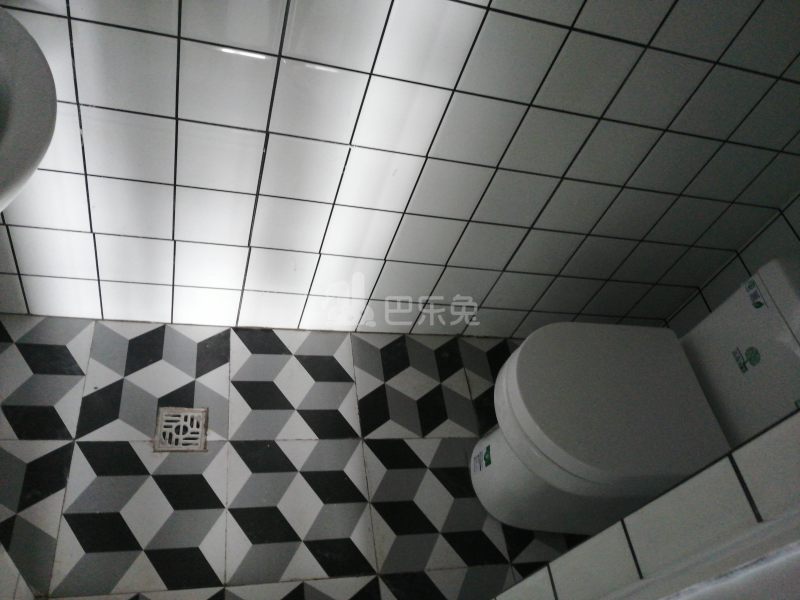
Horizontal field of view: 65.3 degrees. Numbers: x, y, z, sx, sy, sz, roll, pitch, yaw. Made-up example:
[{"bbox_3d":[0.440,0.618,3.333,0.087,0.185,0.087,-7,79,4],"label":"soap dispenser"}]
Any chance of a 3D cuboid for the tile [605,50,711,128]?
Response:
[{"bbox_3d":[0.472,-0.387,1.150,0.147,0.146,0.010,4,51,-18],"label":"tile"}]

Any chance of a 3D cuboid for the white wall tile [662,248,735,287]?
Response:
[{"bbox_3d":[0.765,-0.085,1.622,0.137,0.146,0.010,4,51,-18],"label":"white wall tile"}]

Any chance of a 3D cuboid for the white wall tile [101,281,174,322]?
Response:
[{"bbox_3d":[-0.593,0.003,1.416,0.148,0.137,0.010,4,51,-18],"label":"white wall tile"}]

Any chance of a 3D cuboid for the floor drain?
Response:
[{"bbox_3d":[-0.463,0.278,1.331,0.102,0.012,0.103,4,51,-18],"label":"floor drain"}]

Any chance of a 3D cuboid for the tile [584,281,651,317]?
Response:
[{"bbox_3d":[0.587,-0.004,1.692,0.147,0.144,0.010,4,51,-18],"label":"tile"}]

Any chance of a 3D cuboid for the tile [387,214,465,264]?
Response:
[{"bbox_3d":[0.058,-0.135,1.387,0.147,0.146,0.010,4,51,-18],"label":"tile"}]

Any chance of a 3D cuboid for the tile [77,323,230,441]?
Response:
[{"bbox_3d":[-0.536,0.178,1.400,0.299,0.010,0.299,4,51,-18],"label":"tile"}]

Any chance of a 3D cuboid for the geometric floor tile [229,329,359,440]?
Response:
[{"bbox_3d":[-0.249,0.196,1.485,0.298,0.010,0.297,4,51,-18],"label":"geometric floor tile"}]

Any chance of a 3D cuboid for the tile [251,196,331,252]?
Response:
[{"bbox_3d":[-0.228,-0.156,1.296,0.147,0.146,0.010,4,51,-18],"label":"tile"}]

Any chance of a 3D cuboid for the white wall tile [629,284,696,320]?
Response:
[{"bbox_3d":[0.723,0.006,1.732,0.139,0.148,0.010,4,51,-18],"label":"white wall tile"}]

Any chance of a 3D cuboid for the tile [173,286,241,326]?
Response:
[{"bbox_3d":[-0.453,0.013,1.467,0.147,0.140,0.010,4,51,-18],"label":"tile"}]

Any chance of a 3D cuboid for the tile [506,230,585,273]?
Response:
[{"bbox_3d":[0.342,-0.115,1.476,0.147,0.147,0.010,4,51,-18],"label":"tile"}]

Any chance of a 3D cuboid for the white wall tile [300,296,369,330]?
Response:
[{"bbox_3d":[-0.167,0.033,1.557,0.149,0.136,0.010,4,51,-18],"label":"white wall tile"}]

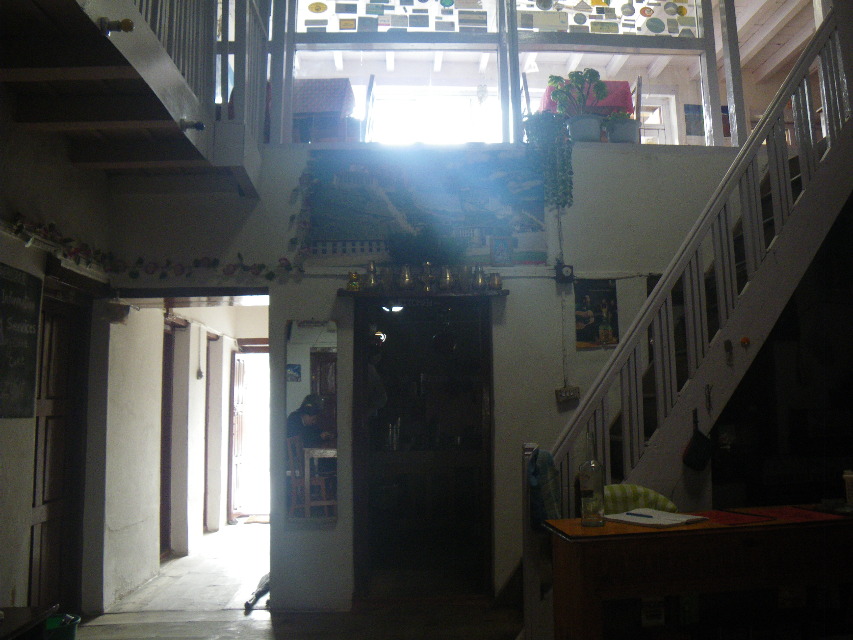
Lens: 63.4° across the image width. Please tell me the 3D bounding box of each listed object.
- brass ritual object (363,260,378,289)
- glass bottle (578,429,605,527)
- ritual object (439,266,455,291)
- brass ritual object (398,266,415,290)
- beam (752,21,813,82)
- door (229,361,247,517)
[{"bbox_3d":[-0.334,-0.270,4.147,0.090,0.160,0.090,0,-6,-1],"label":"brass ritual object"},{"bbox_3d":[0.521,0.499,2.173,0.068,0.300,0.068,0,-6,-1],"label":"glass bottle"},{"bbox_3d":[0.120,-0.250,4.156,0.090,0.150,0.090,0,-6,-1],"label":"ritual object"},{"bbox_3d":[-0.120,-0.256,4.151,0.090,0.150,0.090,0,-6,-1],"label":"brass ritual object"},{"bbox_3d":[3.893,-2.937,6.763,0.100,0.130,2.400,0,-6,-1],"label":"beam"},{"bbox_3d":[-1.972,1.211,7.323,0.060,1.700,0.520,0,-6,-1],"label":"door"}]

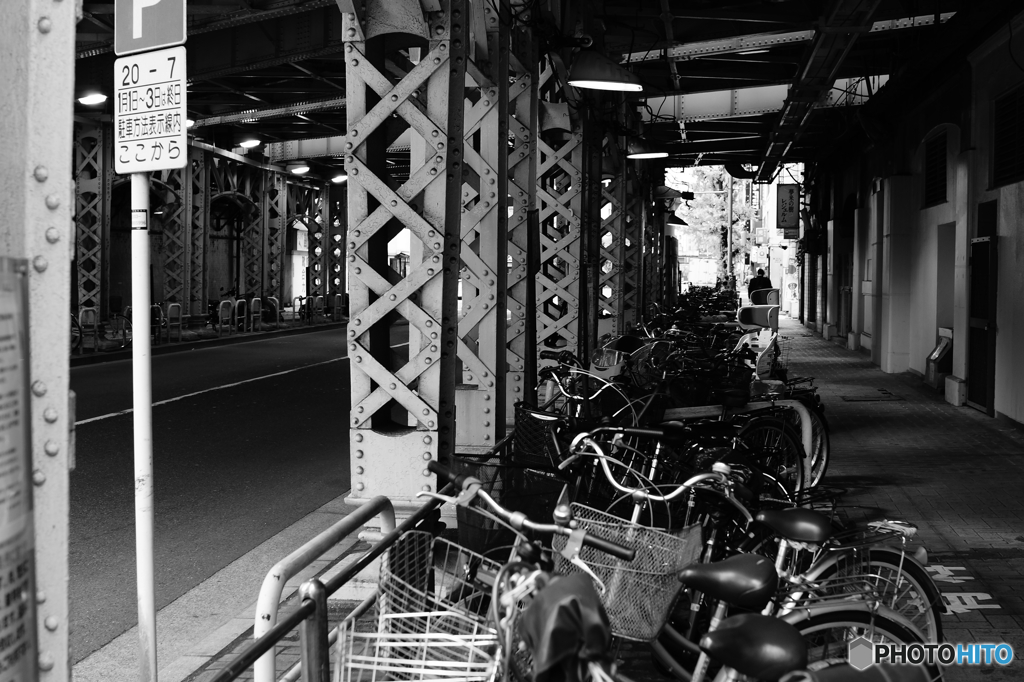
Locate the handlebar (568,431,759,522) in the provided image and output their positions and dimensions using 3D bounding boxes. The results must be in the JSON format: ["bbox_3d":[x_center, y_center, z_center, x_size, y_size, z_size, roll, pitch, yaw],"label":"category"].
[{"bbox_3d":[0.477,0.422,4.080,0.570,0.170,0.240,15,9,26],"label":"handlebar"}]

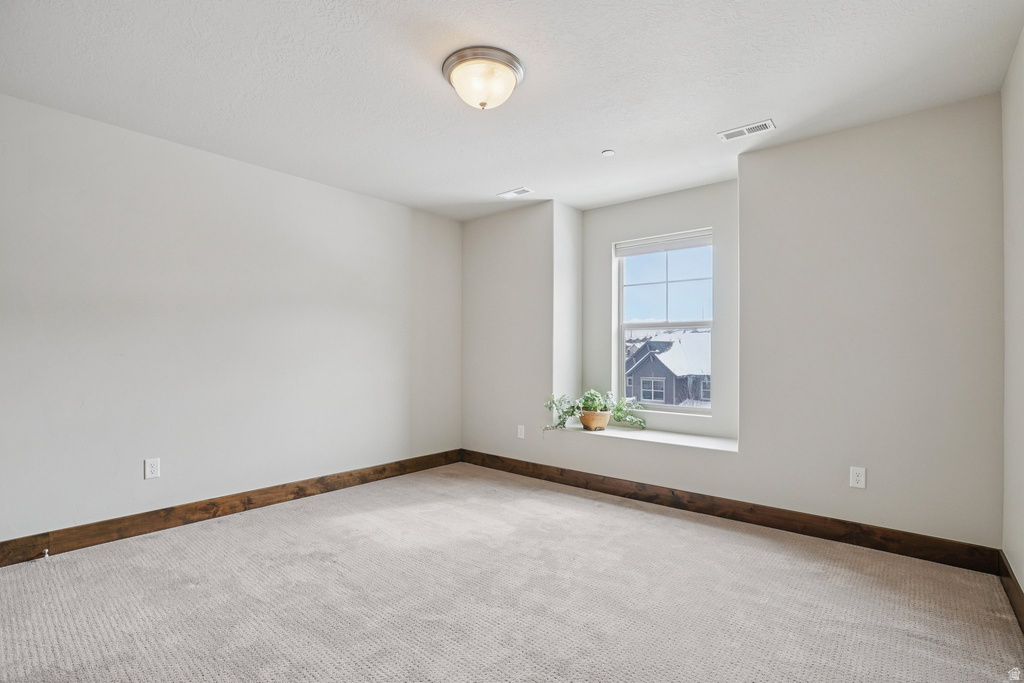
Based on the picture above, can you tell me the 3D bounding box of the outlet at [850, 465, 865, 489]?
[{"bbox_3d":[2.020,0.797,2.658,0.071,0.117,0.012,0,-1,38],"label":"outlet"}]

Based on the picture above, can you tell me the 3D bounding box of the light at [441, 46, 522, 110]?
[{"bbox_3d":[-0.134,-1.180,2.149,0.383,0.171,0.383,0,-1,0],"label":"light"}]

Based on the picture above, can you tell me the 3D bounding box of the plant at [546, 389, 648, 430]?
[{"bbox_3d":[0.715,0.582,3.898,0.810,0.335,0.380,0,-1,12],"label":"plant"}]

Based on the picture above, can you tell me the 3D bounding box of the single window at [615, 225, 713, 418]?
[{"bbox_3d":[1.287,-0.145,3.907,0.860,1.480,0.100,0,-1,38],"label":"single window"}]

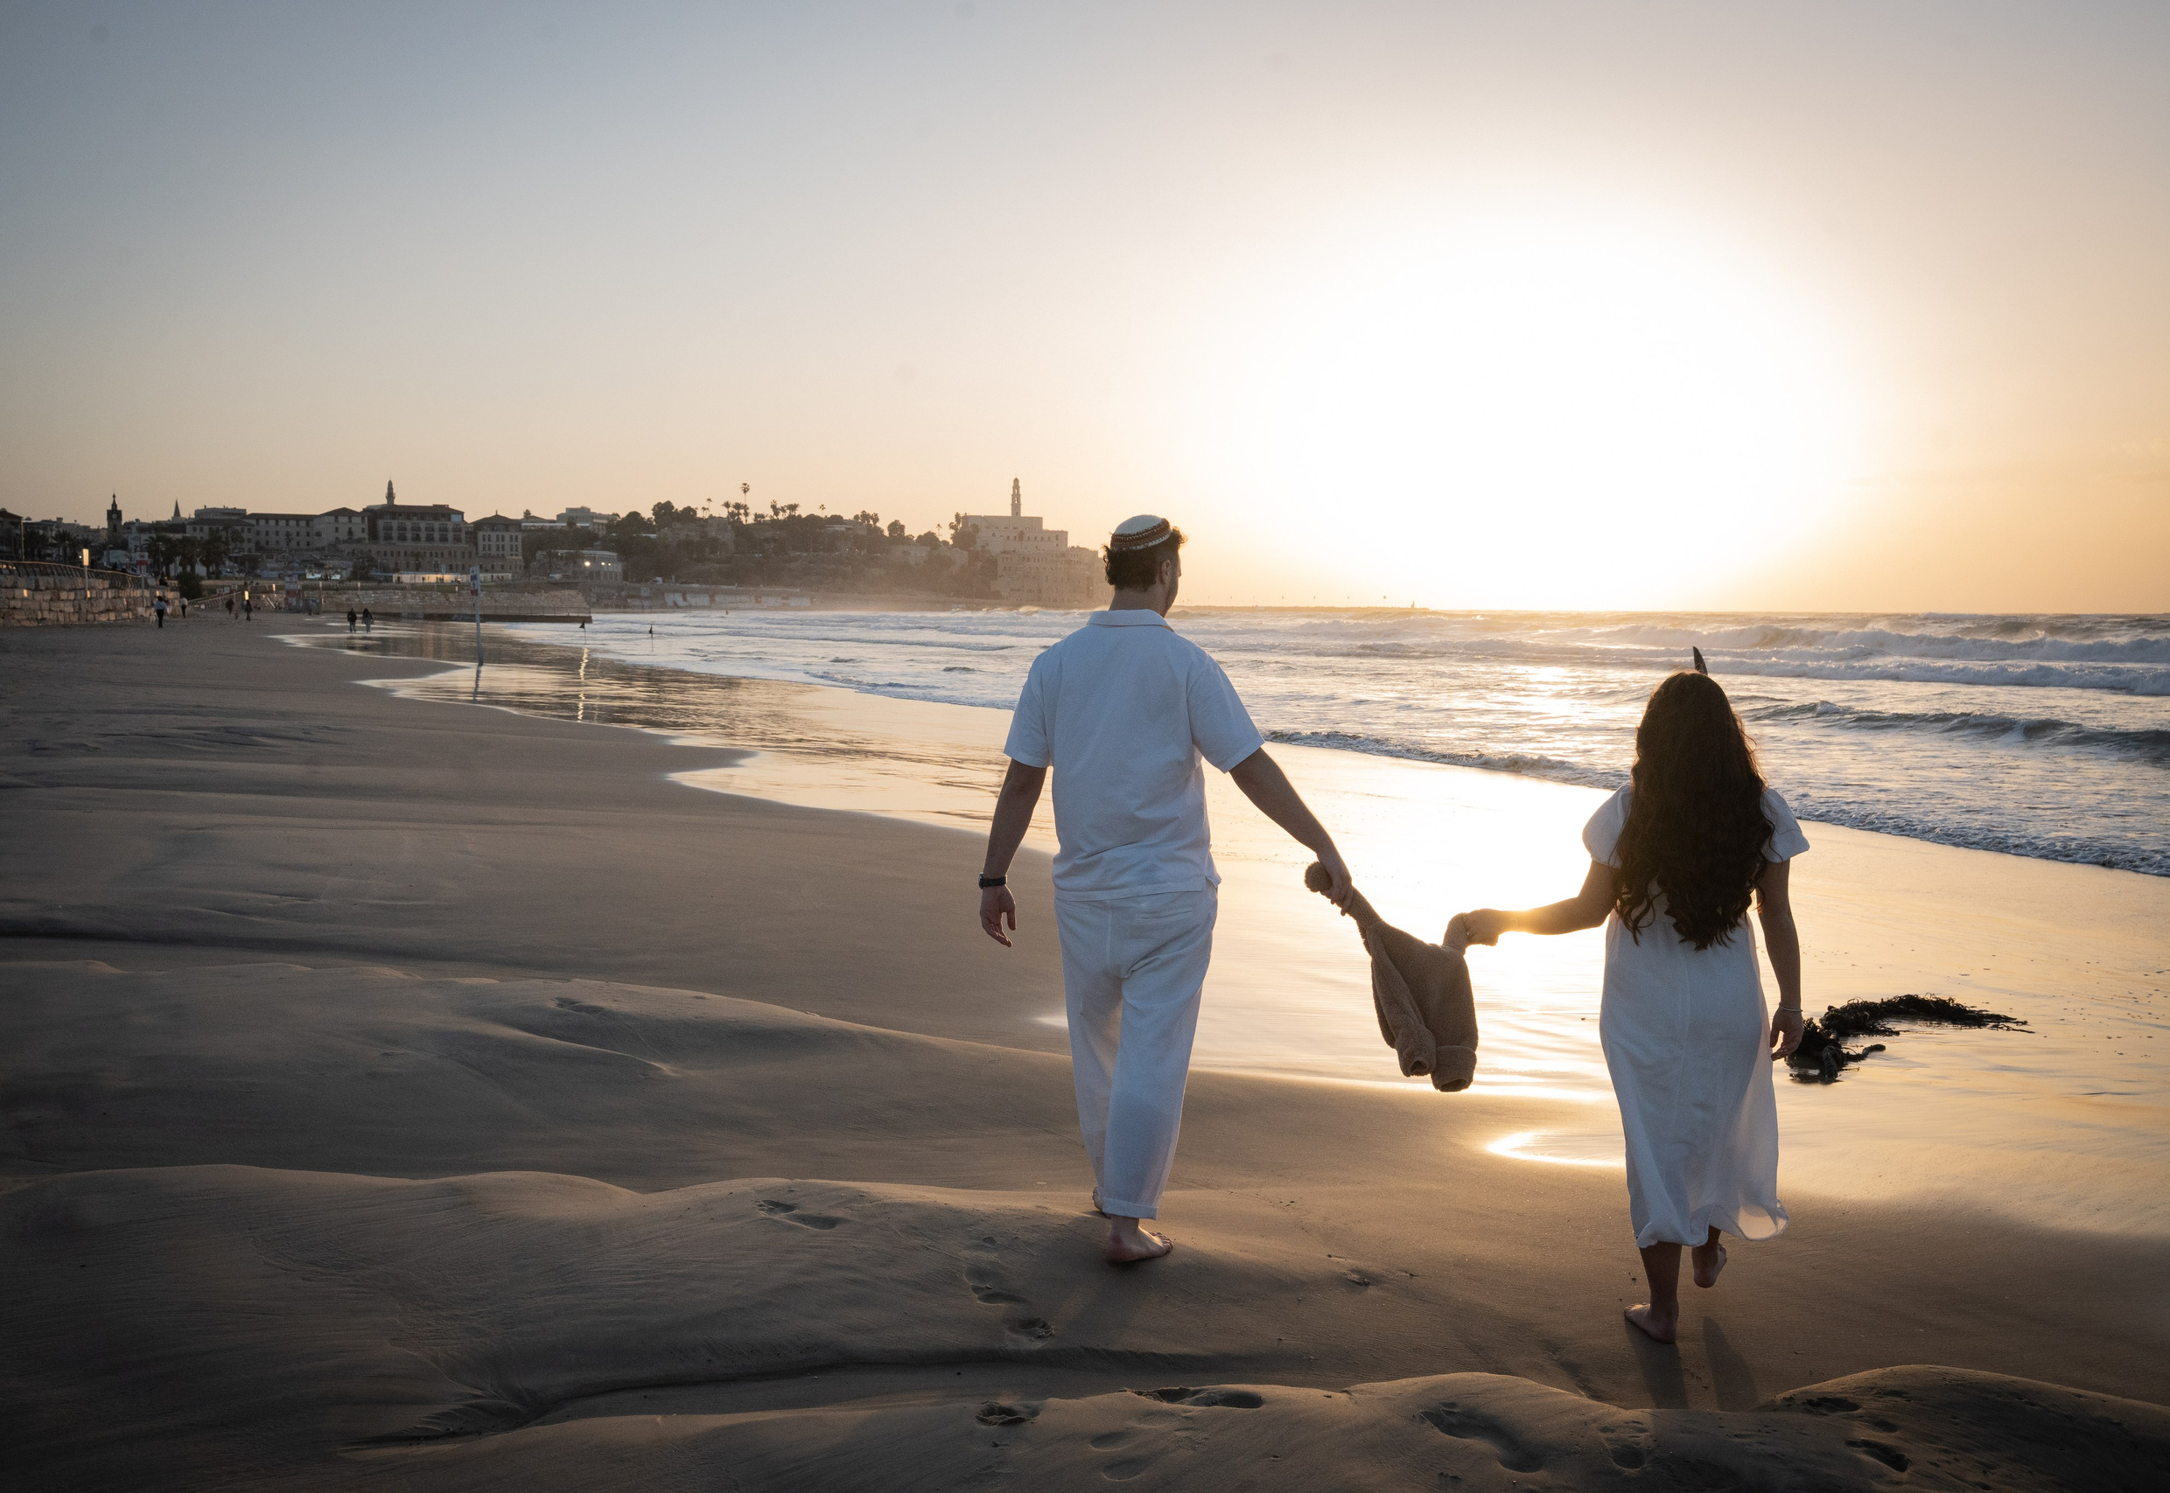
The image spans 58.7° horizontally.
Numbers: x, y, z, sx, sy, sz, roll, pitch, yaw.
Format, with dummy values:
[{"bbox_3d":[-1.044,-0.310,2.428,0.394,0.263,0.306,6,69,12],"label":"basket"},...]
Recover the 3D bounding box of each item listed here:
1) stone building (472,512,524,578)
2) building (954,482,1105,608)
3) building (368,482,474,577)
[{"bbox_3d":[-182.400,-62.400,600.000,13.000,19.400,15.000,-2,4,-24],"label":"stone building"},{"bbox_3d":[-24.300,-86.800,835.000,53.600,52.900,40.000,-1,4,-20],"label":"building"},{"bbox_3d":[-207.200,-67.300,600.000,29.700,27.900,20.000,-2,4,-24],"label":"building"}]

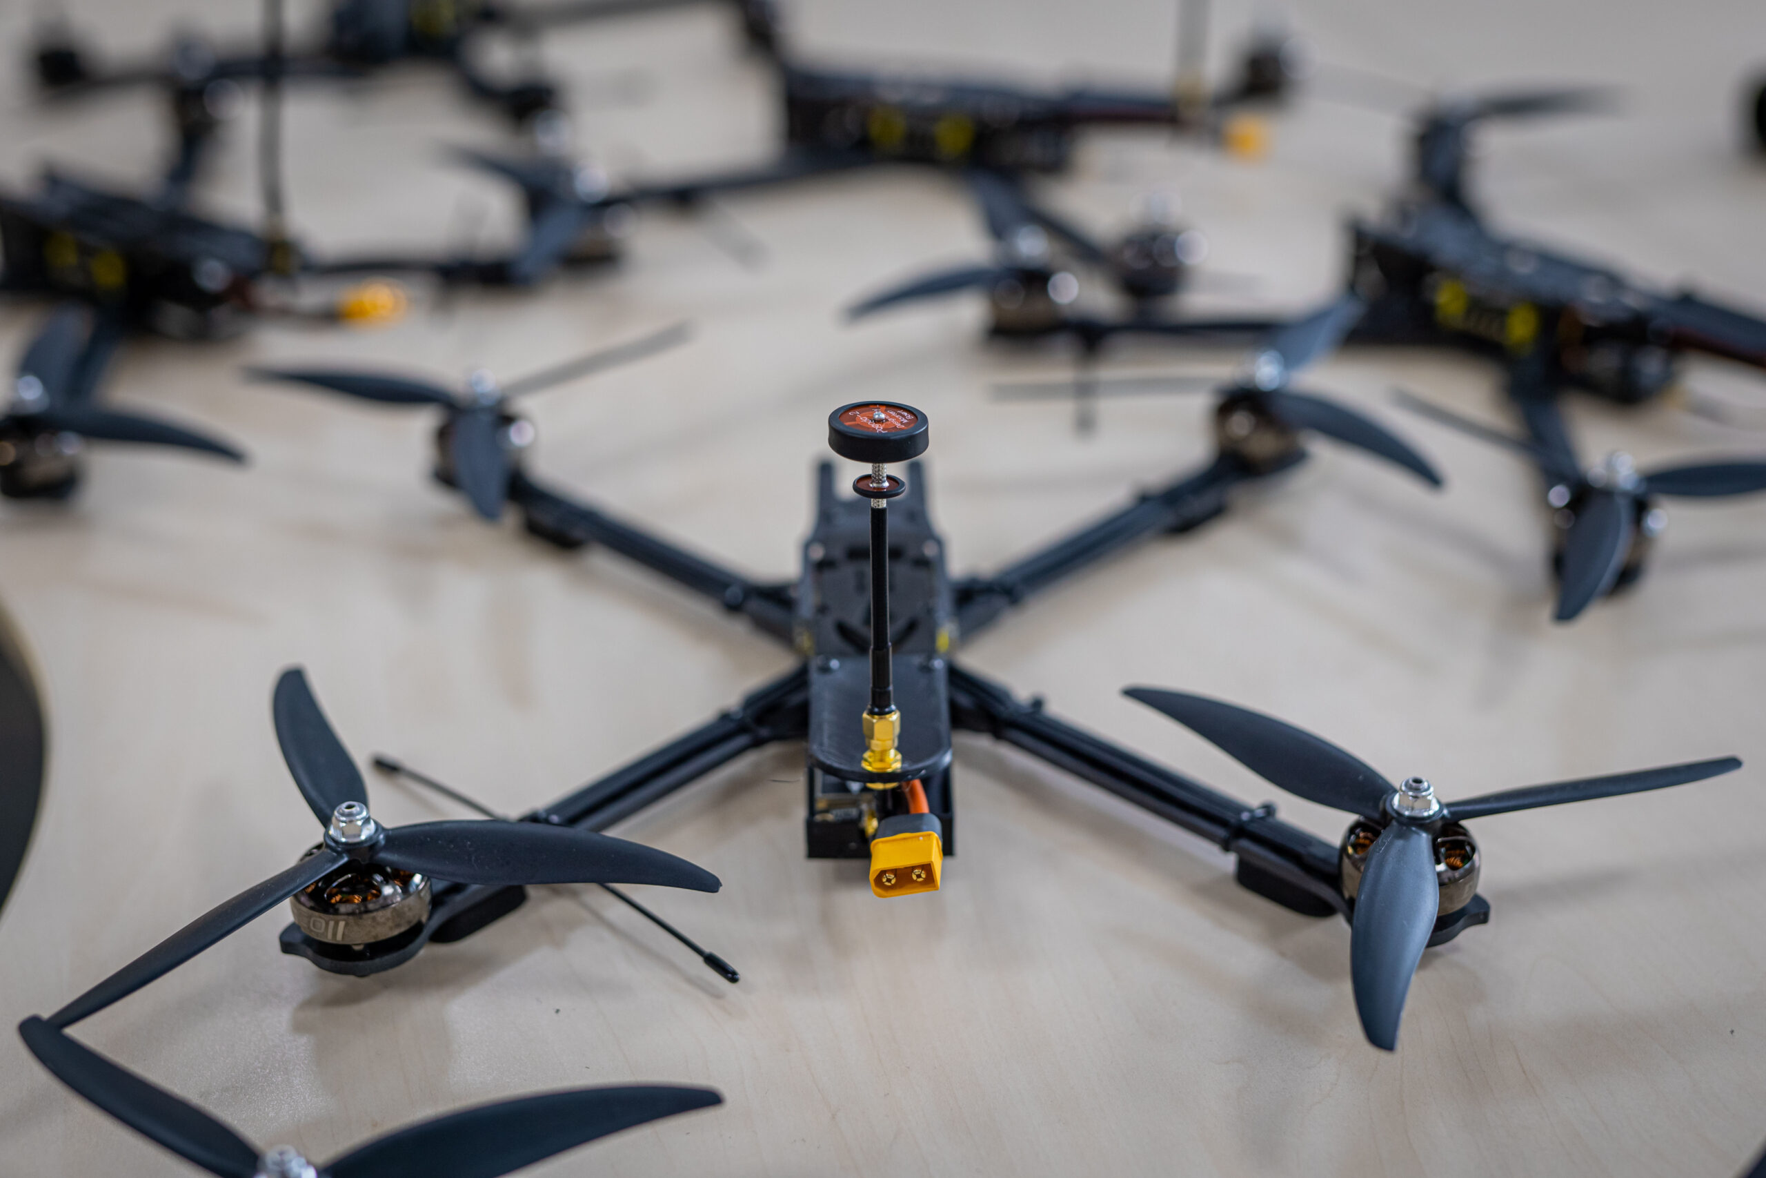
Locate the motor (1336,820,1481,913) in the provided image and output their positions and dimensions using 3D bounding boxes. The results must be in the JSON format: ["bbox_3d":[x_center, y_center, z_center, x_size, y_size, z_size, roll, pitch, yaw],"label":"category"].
[{"bbox_3d":[0.129,0.067,0.601,0.034,0.020,0.034,-1,29,0],"label":"motor"}]

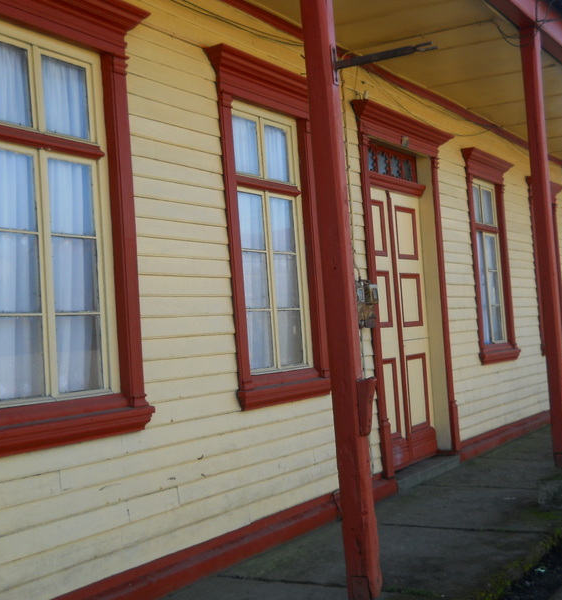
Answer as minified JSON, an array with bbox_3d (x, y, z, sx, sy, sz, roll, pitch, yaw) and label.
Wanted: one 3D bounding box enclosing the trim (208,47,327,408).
[{"bbox_3d":[-0.026,-0.429,6.656,0.182,2.208,1.424,-5,-2,29],"label":"trim"}]

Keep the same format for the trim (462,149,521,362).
[{"bbox_3d":[2.259,-0.432,10.796,0.182,2.198,1.440,-5,-2,29],"label":"trim"}]

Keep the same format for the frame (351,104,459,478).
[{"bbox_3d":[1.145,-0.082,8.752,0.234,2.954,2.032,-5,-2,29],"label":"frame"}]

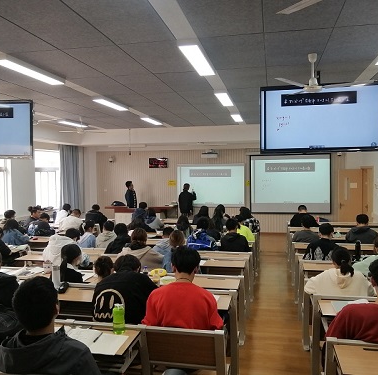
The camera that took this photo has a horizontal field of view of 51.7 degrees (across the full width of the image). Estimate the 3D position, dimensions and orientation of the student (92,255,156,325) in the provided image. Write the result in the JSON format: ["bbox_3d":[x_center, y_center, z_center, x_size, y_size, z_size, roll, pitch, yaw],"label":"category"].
[{"bbox_3d":[-0.448,1.143,3.256,0.560,1.210,0.760,0,2,15],"label":"student"}]

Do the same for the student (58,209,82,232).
[{"bbox_3d":[-2.740,1.118,9.213,0.500,1.200,0.700,0,2,17],"label":"student"}]

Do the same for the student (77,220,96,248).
[{"bbox_3d":[-1.730,1.193,6.953,0.460,1.220,0.720,1,3,23],"label":"student"}]

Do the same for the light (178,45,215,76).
[{"bbox_3d":[0.120,-1.403,4.293,0.170,0.070,1.200,-1,2,12],"label":"light"}]

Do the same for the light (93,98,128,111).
[{"bbox_3d":[-1.390,-1.507,7.043,0.210,0.070,1.210,0,2,12],"label":"light"}]

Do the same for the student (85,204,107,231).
[{"bbox_3d":[-2.289,1.065,9.697,0.500,1.250,0.680,0,2,12],"label":"student"}]

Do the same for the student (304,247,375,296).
[{"bbox_3d":[1.457,1.162,3.852,0.620,1.170,0.800,-1,2,12],"label":"student"}]

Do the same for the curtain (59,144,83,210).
[{"bbox_3d":[-3.913,0.006,12.972,0.200,2.750,1.250,0,2,12],"label":"curtain"}]

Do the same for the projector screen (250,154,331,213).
[{"bbox_3d":[3.320,-0.110,12.700,2.550,1.920,0.070,0,0,12],"label":"projector screen"}]

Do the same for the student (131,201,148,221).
[{"bbox_3d":[-1.183,1.021,9.879,0.470,1.280,0.720,0,2,21],"label":"student"}]

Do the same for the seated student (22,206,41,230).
[{"bbox_3d":[-3.736,1.115,9.632,0.500,1.275,0.740,1,3,32],"label":"seated student"}]

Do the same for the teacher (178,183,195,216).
[{"bbox_3d":[-0.051,0.712,12.836,0.550,1.660,0.420,1,3,27],"label":"teacher"}]

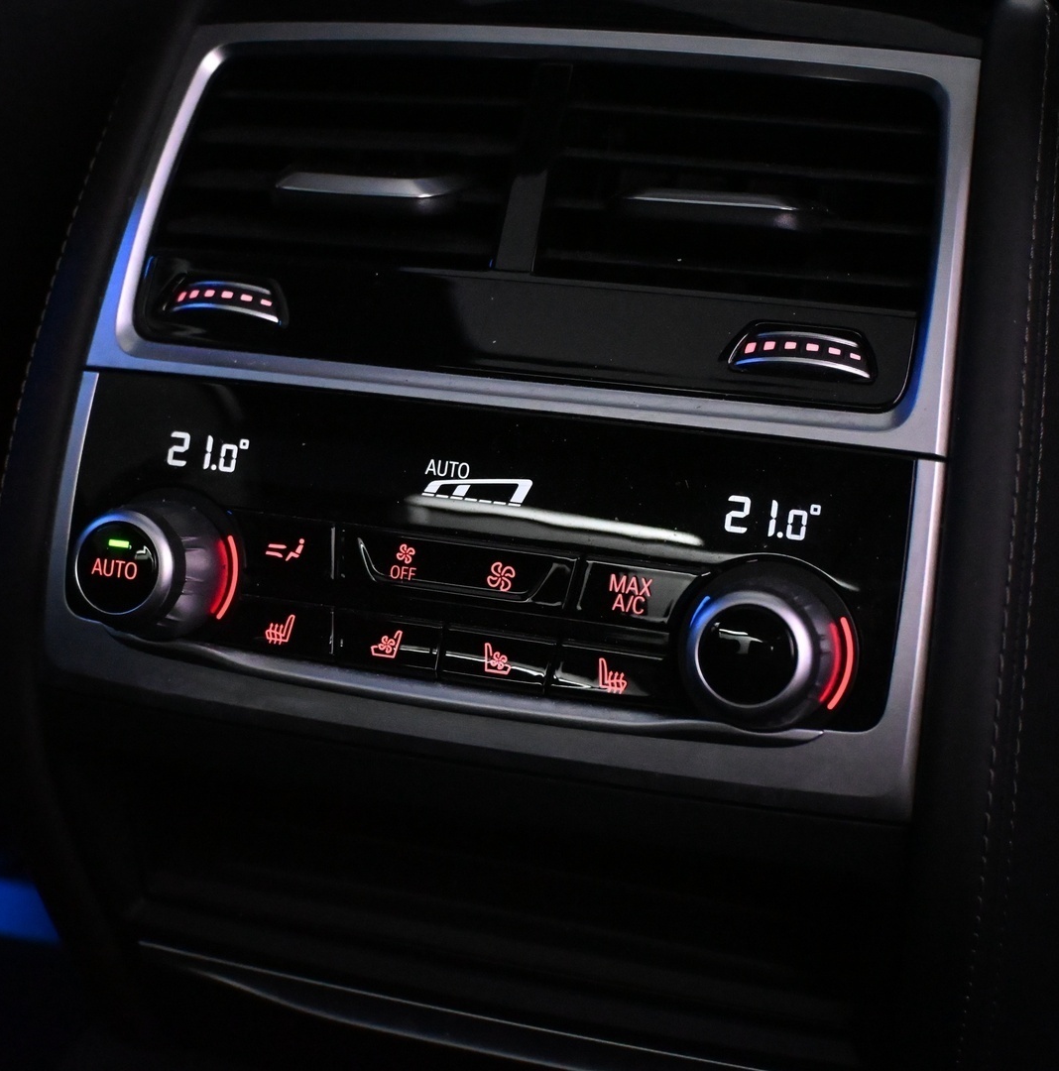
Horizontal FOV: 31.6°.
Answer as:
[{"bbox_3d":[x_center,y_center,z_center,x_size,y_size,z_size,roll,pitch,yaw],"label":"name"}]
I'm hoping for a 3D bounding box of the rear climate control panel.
[{"bbox_3d":[-0.019,0.003,0.412,0.196,0.066,0.033,7,0,17],"label":"rear climate control panel"}]

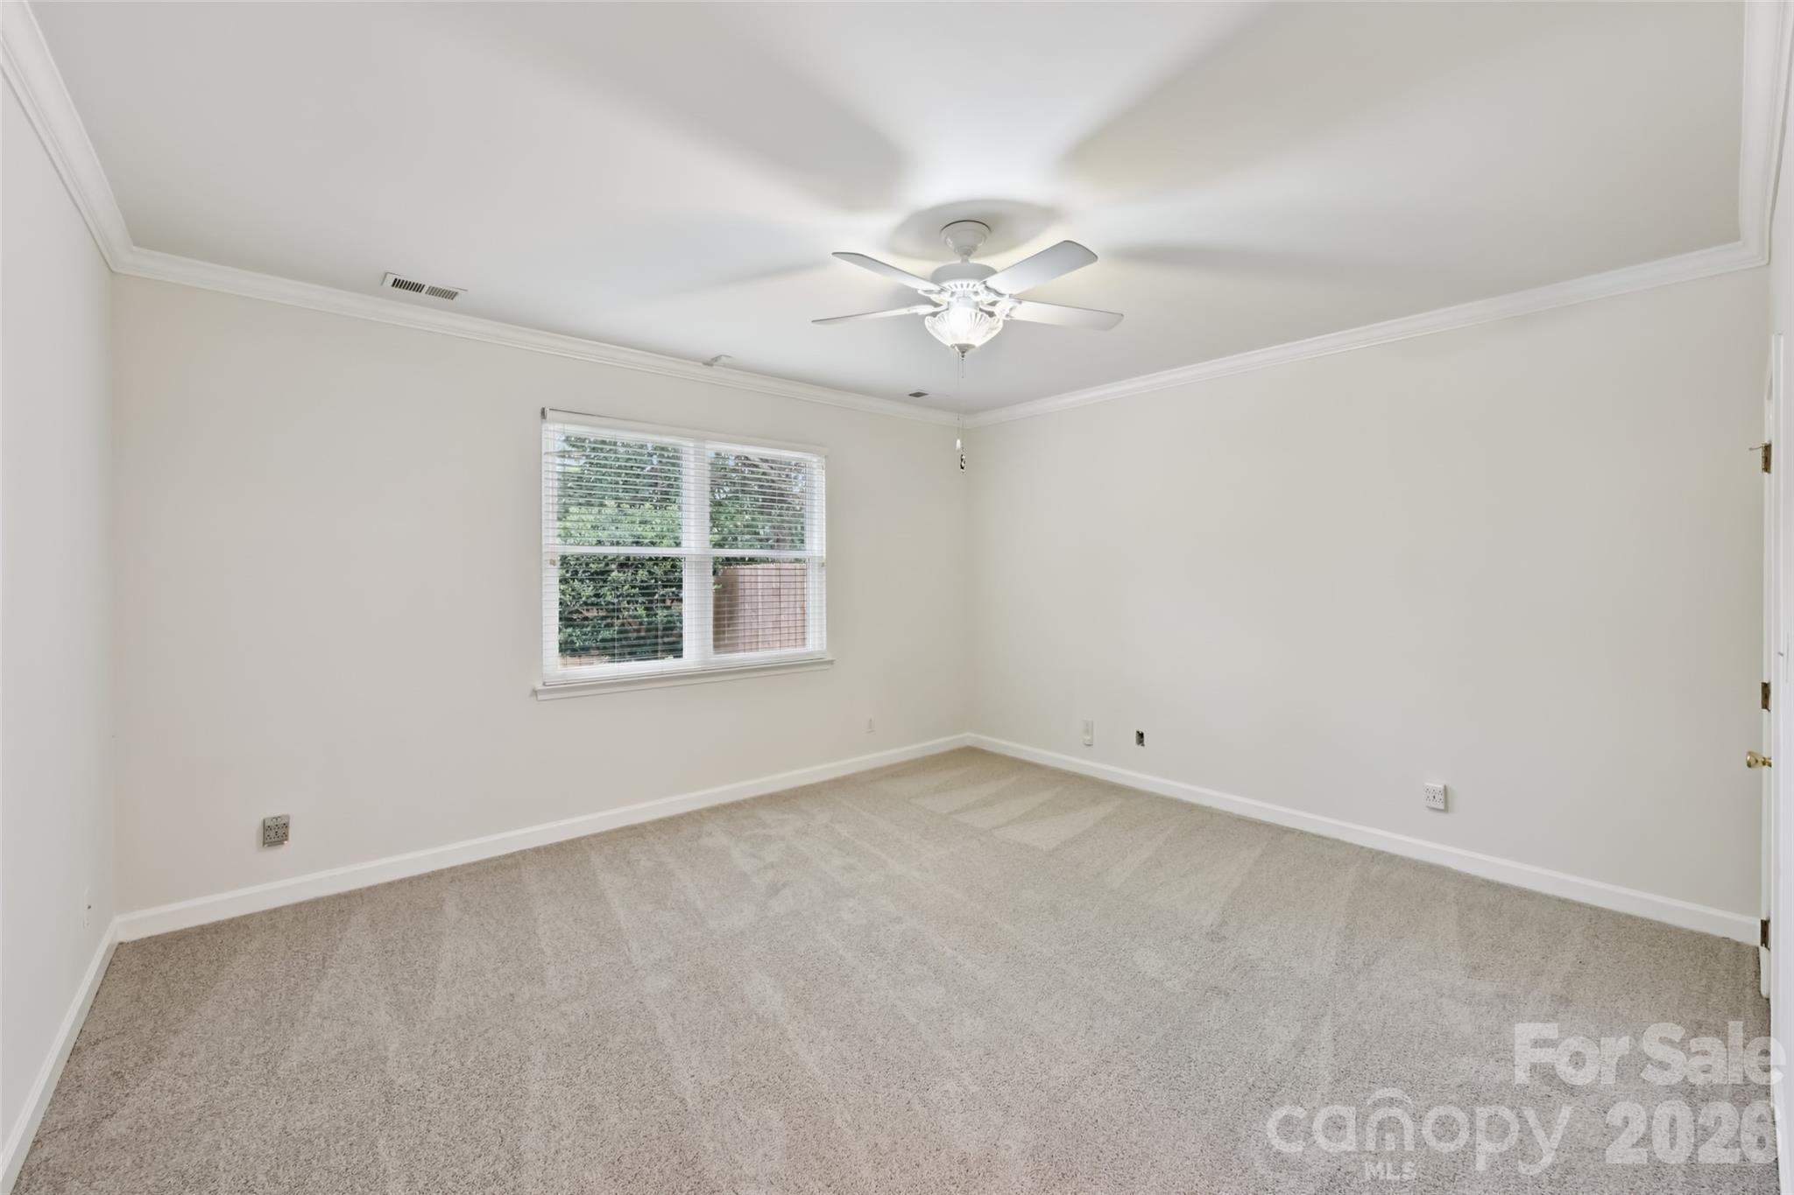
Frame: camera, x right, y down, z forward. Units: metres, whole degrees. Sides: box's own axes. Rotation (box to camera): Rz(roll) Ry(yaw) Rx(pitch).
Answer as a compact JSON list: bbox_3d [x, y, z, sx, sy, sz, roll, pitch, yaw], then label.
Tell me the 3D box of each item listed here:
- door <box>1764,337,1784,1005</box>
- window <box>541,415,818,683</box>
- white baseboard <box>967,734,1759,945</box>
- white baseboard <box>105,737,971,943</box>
[{"bbox_3d":[2.713,0.340,2.152,0.800,2.080,0.050,-2,3,-41],"label":"door"},{"bbox_3d":[-1.208,-0.296,4.358,1.840,1.480,0.100,-2,3,-41],"label":"window"},{"bbox_3d":[1.976,1.250,4.319,0.018,0.112,4.210,-2,3,-41],"label":"white baseboard"},{"bbox_3d":[-1.237,1.255,4.338,4.850,0.112,0.018,-2,3,-41],"label":"white baseboard"}]

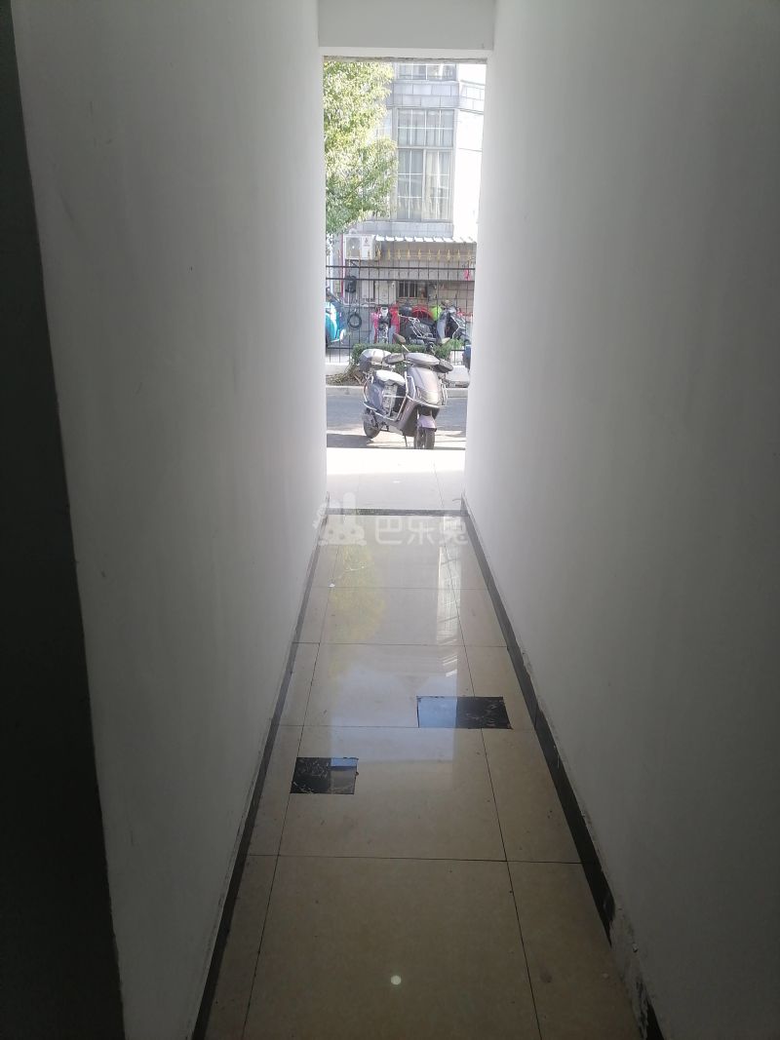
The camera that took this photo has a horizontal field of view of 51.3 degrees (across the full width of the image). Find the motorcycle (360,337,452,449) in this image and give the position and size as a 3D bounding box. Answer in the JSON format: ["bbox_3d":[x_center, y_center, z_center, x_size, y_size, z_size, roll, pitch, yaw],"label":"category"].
[{"bbox_3d":[0.117,-1.322,8.573,0.740,1.180,1.720,-8,20,-27],"label":"motorcycle"}]

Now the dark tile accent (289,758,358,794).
[{"bbox_3d":[-0.198,0.785,2.474,0.190,0.010,0.184,1,18,0],"label":"dark tile accent"}]

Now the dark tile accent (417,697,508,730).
[{"bbox_3d":[0.256,0.678,2.843,0.315,0.010,0.209,1,18,0],"label":"dark tile accent"}]

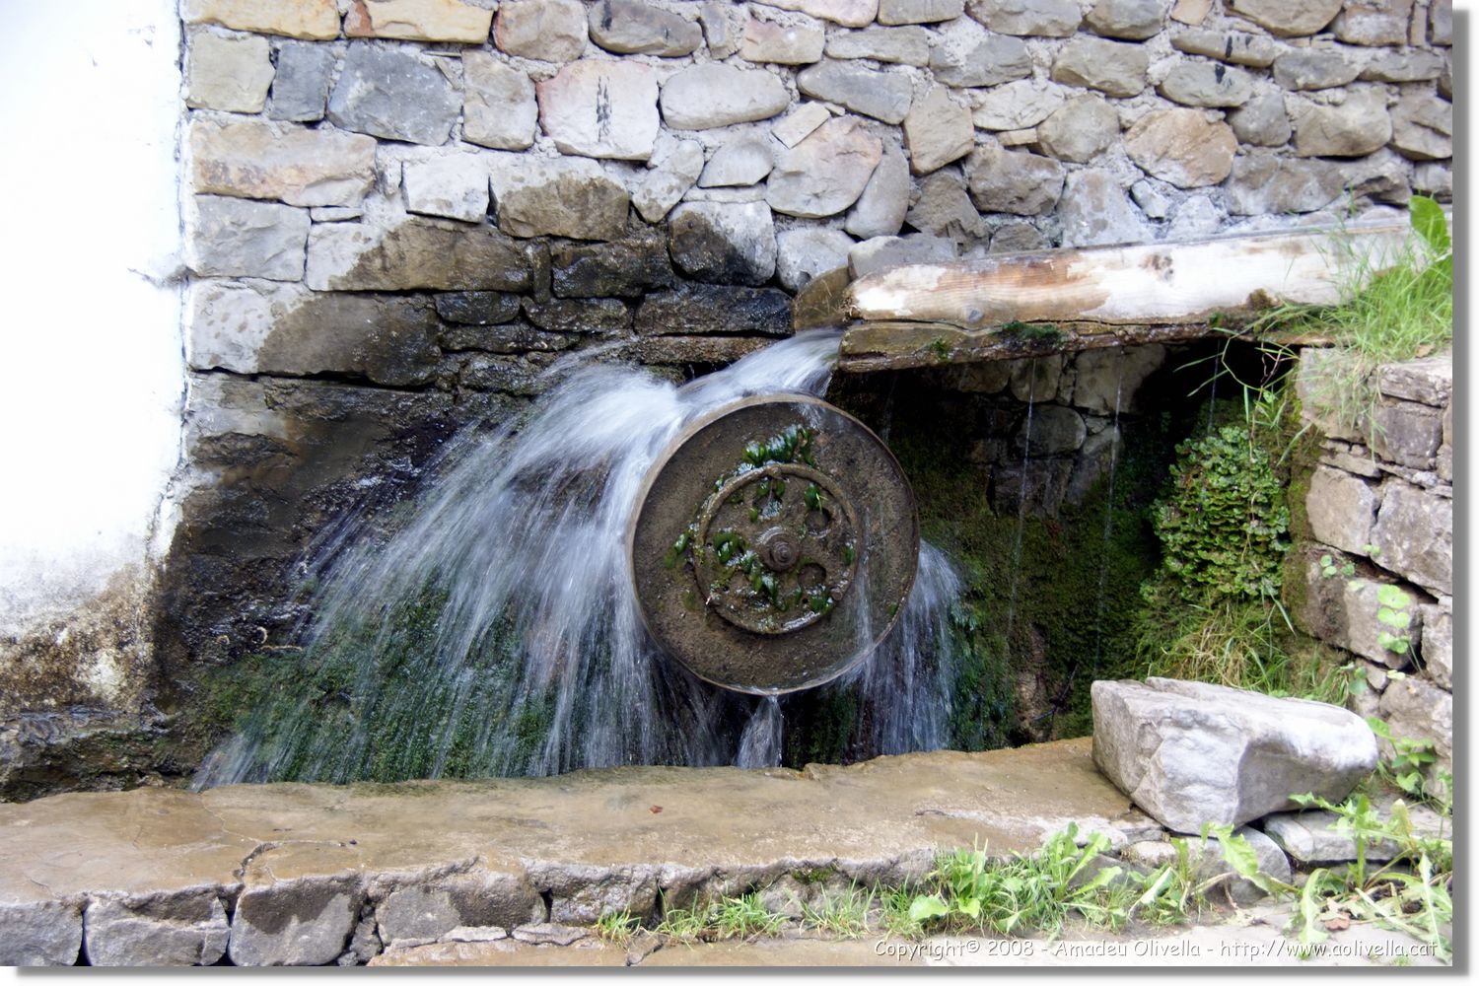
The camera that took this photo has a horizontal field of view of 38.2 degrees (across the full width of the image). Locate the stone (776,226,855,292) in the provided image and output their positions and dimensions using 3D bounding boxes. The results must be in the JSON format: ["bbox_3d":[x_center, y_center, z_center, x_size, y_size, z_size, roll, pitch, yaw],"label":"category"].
[{"bbox_3d":[0.133,-0.476,4.347,0.159,0.137,0.150,-1,14,-16],"label":"stone"}]

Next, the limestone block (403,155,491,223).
[{"bbox_3d":[-0.572,-0.593,4.109,0.160,0.124,0.150,-1,14,-16],"label":"limestone block"}]

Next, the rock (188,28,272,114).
[{"bbox_3d":[-1.139,-0.937,4.772,0.186,0.176,0.200,-1,8,-14],"label":"rock"}]

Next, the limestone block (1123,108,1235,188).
[{"bbox_3d":[1.050,-0.860,5.337,0.295,0.189,0.220,-1,8,-14],"label":"limestone block"}]

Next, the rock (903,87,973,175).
[{"bbox_3d":[0.383,-0.743,4.354,0.144,0.165,0.150,-1,14,-16],"label":"rock"}]

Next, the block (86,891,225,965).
[{"bbox_3d":[-1.112,0.805,4.064,0.251,0.156,0.200,1,9,-16],"label":"block"}]

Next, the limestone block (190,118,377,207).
[{"bbox_3d":[-1.039,-0.746,4.844,0.395,0.191,0.240,-1,8,-14],"label":"limestone block"}]

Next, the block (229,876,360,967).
[{"bbox_3d":[-0.856,0.789,4.082,0.235,0.186,0.220,-1,8,-14],"label":"block"}]

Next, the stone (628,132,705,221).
[{"bbox_3d":[-0.179,-0.725,4.908,0.167,0.187,0.130,1,9,-16],"label":"stone"}]

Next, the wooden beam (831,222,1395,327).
[{"bbox_3d":[0.911,-0.490,4.966,1.442,0.185,0.200,-5,11,-15],"label":"wooden beam"}]

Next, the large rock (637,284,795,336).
[{"bbox_3d":[-0.072,-0.380,4.322,0.325,0.100,0.170,-1,14,-16],"label":"large rock"}]

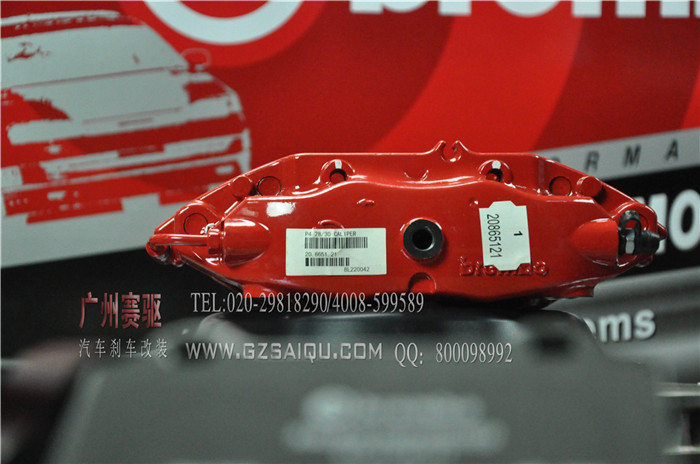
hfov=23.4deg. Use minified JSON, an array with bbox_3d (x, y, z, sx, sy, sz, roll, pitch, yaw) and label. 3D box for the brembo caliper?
[{"bbox_3d":[0.029,-0.004,0.850,0.258,0.078,0.125,0,4,-2],"label":"brembo caliper"}]

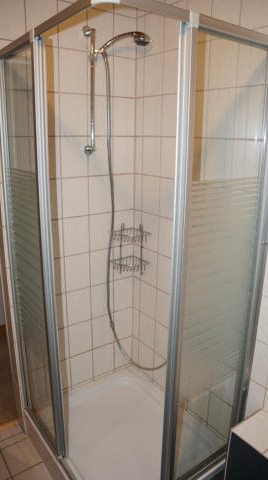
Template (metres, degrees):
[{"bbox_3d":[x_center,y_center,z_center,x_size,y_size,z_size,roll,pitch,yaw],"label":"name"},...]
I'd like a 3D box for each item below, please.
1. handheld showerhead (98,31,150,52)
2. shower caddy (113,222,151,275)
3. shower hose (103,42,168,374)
[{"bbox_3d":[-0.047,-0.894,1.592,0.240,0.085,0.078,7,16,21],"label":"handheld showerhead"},{"bbox_3d":[-0.018,0.061,2.057,0.215,0.300,0.175,3,15,8],"label":"shower caddy"},{"bbox_3d":[0.019,-0.065,1.808,0.345,1.660,0.090,6,16,19],"label":"shower hose"}]

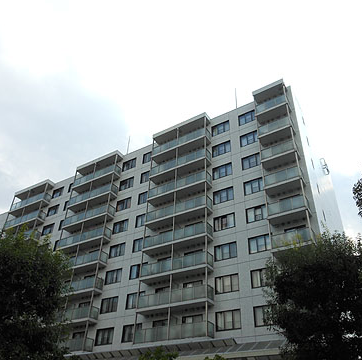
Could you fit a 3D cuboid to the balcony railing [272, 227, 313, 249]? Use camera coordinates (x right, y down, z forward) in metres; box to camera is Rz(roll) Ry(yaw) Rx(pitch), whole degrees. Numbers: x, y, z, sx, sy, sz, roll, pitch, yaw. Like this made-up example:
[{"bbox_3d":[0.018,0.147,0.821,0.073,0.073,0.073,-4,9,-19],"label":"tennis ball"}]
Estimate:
[{"bbox_3d":[8.489,4.594,26.119,3.023,1.142,1.222,-19,-40,27],"label":"balcony railing"}]

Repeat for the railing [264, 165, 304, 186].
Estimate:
[{"bbox_3d":[8.739,0.031,29.428,3.107,1.091,1.201,-19,-40,28],"label":"railing"}]

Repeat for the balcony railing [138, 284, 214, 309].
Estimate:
[{"bbox_3d":[-0.583,10.317,29.920,7.152,1.225,1.263,-19,-39,28],"label":"balcony railing"}]

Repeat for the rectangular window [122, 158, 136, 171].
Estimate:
[{"bbox_3d":[-6.597,-1.876,44.342,2.212,1.388,0.147,-19,-39,28],"label":"rectangular window"}]

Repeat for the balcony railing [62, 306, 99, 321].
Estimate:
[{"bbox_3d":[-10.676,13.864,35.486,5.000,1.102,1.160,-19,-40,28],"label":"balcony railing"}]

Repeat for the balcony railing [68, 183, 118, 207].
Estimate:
[{"bbox_3d":[-11.321,2.336,44.426,7.418,1.100,1.279,-19,-40,28],"label":"balcony railing"}]

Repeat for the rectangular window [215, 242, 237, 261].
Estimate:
[{"bbox_3d":[3.912,6.290,30.319,2.135,1.413,0.120,-19,-40,28],"label":"rectangular window"}]

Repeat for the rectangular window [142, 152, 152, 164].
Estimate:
[{"bbox_3d":[-3.809,-2.820,42.623,2.178,1.422,0.129,-19,-40,28],"label":"rectangular window"}]

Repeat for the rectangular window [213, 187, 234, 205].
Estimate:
[{"bbox_3d":[4.013,1.455,33.206,2.128,1.422,0.129,-19,-40,28],"label":"rectangular window"}]

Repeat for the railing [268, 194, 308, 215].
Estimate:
[{"bbox_3d":[8.703,2.361,28.096,3.045,1.102,1.160,-19,-40,28],"label":"railing"}]

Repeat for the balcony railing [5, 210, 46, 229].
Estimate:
[{"bbox_3d":[-22.848,6.188,50.642,7.793,1.225,1.263,-19,-39,28],"label":"balcony railing"}]

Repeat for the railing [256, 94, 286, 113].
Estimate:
[{"bbox_3d":[9.163,-7.095,34.803,3.095,1.100,1.279,-19,-40,28],"label":"railing"}]

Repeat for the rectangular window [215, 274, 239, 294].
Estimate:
[{"bbox_3d":[3.802,8.619,28.663,2.135,1.413,0.120,-19,-40,28],"label":"rectangular window"}]

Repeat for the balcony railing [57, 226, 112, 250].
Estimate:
[{"bbox_3d":[-11.508,7.094,41.114,7.418,1.100,1.279,-19,-40,28],"label":"balcony railing"}]

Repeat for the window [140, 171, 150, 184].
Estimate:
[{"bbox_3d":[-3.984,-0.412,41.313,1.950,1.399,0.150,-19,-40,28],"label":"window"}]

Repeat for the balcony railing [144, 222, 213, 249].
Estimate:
[{"bbox_3d":[-0.340,5.487,32.657,6.907,1.142,1.222,-19,-40,27],"label":"balcony railing"}]

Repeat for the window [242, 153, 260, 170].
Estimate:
[{"bbox_3d":[6.964,-1.808,33.757,2.150,1.413,0.120,-19,-40,28],"label":"window"}]

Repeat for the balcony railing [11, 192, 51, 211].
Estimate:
[{"bbox_3d":[-22.809,3.962,52.487,7.737,1.100,1.279,-19,-40,28],"label":"balcony railing"}]

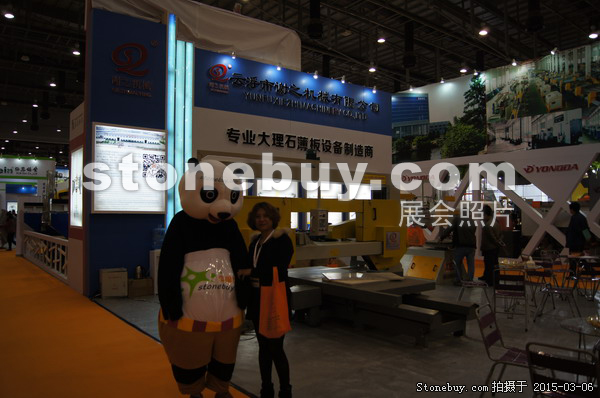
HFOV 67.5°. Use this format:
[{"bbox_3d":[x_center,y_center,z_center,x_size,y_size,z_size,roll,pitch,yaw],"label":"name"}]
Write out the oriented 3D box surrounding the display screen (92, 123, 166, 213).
[{"bbox_3d":[-3.301,-0.553,8.754,1.382,1.667,0.100,1,-2,-37],"label":"display screen"}]

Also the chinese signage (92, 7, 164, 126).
[{"bbox_3d":[-3.260,-2.426,8.609,1.394,2.084,0.120,1,-2,-37],"label":"chinese signage"}]

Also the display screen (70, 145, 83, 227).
[{"bbox_3d":[-4.500,-0.218,9.158,0.100,1.559,1.152,1,-2,-37],"label":"display screen"}]

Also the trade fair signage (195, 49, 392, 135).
[{"bbox_3d":[0.219,-2.521,11.468,6.251,1.248,0.120,1,-2,-37],"label":"trade fair signage"}]

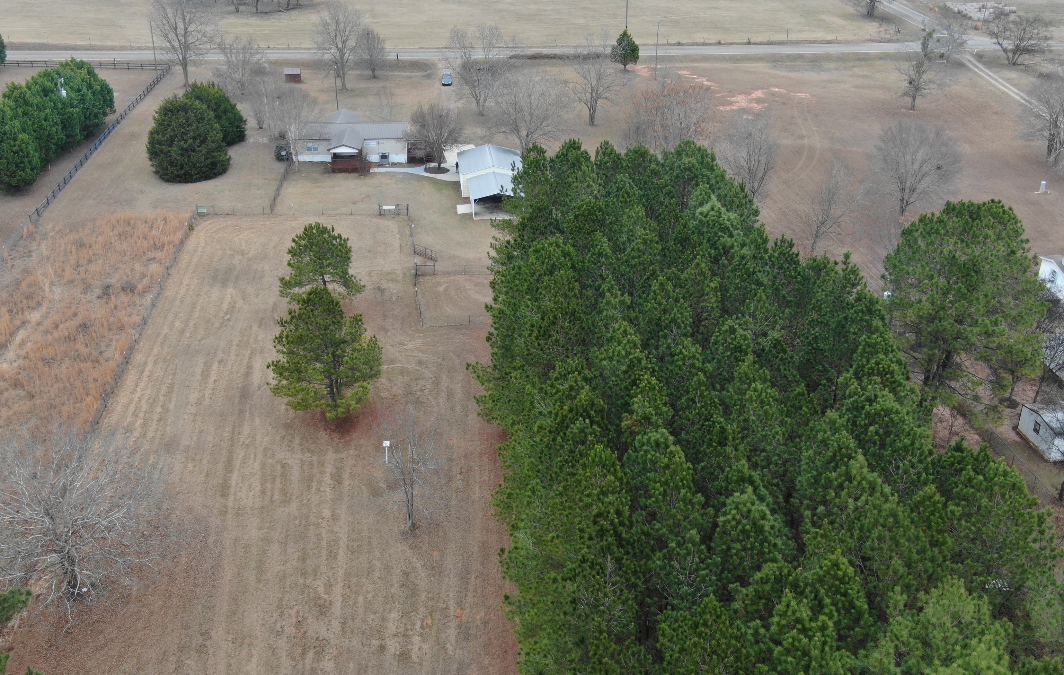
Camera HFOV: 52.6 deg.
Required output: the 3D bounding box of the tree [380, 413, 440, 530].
[{"bbox_3d":[-7.541,8.420,67.043,4.184,8.726,4.058,0,26,0],"label":"tree"}]

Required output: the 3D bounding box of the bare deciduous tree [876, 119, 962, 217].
[{"bbox_3d":[43.144,-18.748,120.311,9.629,11.236,9.341,0,26,0],"label":"bare deciduous tree"}]

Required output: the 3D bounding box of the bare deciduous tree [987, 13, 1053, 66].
[{"bbox_3d":[87.080,-53.220,192.380,11.730,9.130,11.380,0,25,0],"label":"bare deciduous tree"}]

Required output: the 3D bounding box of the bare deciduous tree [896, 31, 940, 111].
[{"bbox_3d":[58.913,-40.630,164.466,7.349,11.851,7.128,0,26,0],"label":"bare deciduous tree"}]

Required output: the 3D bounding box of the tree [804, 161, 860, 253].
[{"bbox_3d":[29.690,-12.950,106.880,5.850,9.590,5.680,0,25,0],"label":"tree"}]

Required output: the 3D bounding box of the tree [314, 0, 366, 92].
[{"bbox_3d":[-30.520,-46.000,170.830,8.040,13.700,7.800,0,25,0],"label":"tree"}]

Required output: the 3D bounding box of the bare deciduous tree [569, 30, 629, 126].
[{"bbox_3d":[9.611,-37.333,154.949,9.077,13.706,8.805,0,26,0],"label":"bare deciduous tree"}]

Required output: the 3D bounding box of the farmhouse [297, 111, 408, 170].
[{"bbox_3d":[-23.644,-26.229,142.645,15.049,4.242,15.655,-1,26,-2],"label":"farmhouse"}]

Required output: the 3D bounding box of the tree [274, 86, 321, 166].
[{"bbox_3d":[-28.940,-26.040,133.220,5.860,10.060,5.680,0,25,0],"label":"tree"}]

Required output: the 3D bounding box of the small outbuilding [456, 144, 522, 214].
[{"bbox_3d":[-4.470,-18.110,124.100,7.600,3.800,17.000,-2,26,-5],"label":"small outbuilding"}]

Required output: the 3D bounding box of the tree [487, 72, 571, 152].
[{"bbox_3d":[-0.320,-28.190,137.190,10.690,10.760,10.370,0,25,0],"label":"tree"}]

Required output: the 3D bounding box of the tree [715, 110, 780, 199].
[{"bbox_3d":[25.011,-21.070,125.345,7.433,10.752,7.210,0,26,0],"label":"tree"}]

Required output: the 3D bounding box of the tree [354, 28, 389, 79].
[{"bbox_3d":[-26.830,-47.540,180.270,5.710,8.400,5.530,0,25,0],"label":"tree"}]

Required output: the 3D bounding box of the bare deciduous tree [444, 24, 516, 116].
[{"bbox_3d":[-7.582,-39.635,159.798,10.843,13.361,10.518,0,26,0],"label":"bare deciduous tree"}]

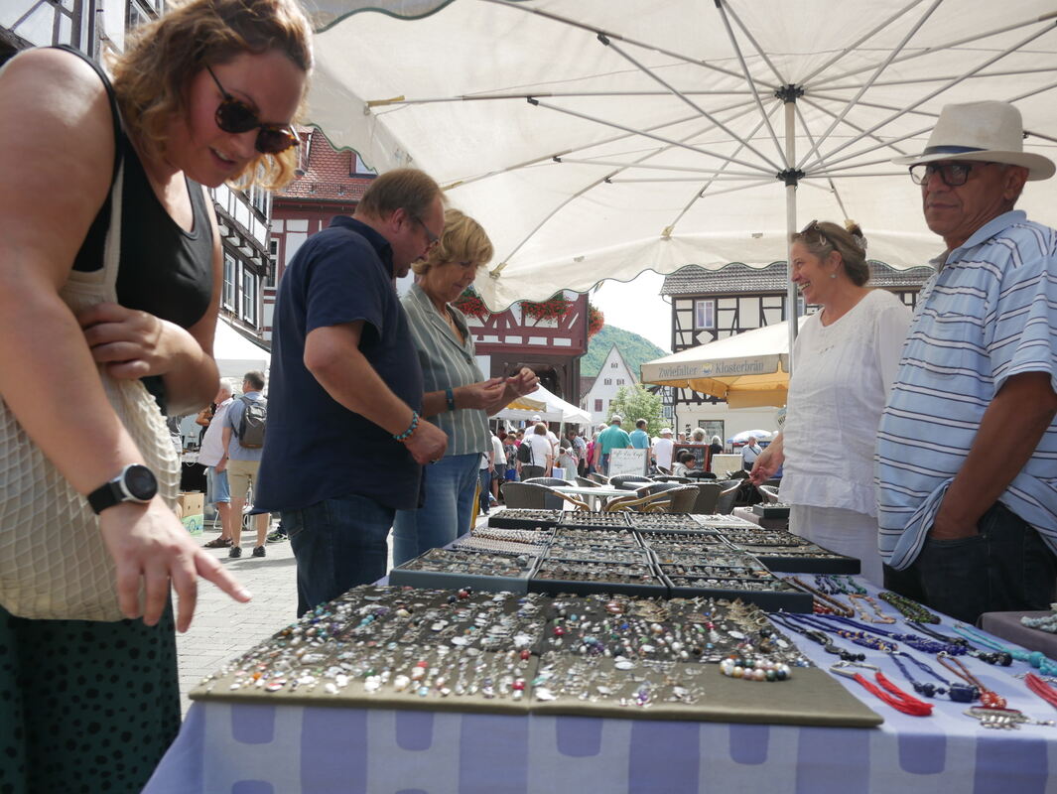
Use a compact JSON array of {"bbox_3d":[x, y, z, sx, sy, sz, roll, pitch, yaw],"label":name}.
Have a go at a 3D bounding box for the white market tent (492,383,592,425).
[{"bbox_3d":[0.000,1.038,24.900,3.000,3.255,3.000,-1,-4,19],"label":"white market tent"}]

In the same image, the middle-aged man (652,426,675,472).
[{"bbox_3d":[2.888,1.455,18.300,0.480,1.571,0.360,0,-4,14],"label":"middle-aged man"}]

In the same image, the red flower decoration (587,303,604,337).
[{"bbox_3d":[2.312,-2.635,29.300,0.550,1.100,1.400,1,-4,-7],"label":"red flower decoration"}]

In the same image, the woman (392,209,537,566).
[{"bbox_3d":[-0.192,0.334,2.360,0.450,1.703,0.460,-1,-4,19],"label":"woman"}]

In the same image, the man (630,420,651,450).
[{"bbox_3d":[2.404,1.363,18.500,0.530,1.771,0.350,0,-4,14],"label":"man"}]

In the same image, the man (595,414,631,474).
[{"bbox_3d":[1.736,1.266,17.300,0.660,1.806,0.400,0,-4,6],"label":"man"}]

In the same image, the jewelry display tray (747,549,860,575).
[{"bbox_3d":[0.674,0.411,2.200,0.250,0.034,0.310,0,-4,4],"label":"jewelry display tray"}]

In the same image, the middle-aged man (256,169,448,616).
[{"bbox_3d":[-0.433,0.309,2.050,0.460,1.710,0.530,2,-4,-16],"label":"middle-aged man"}]

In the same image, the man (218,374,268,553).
[{"bbox_3d":[-2.685,0.643,8.150,0.550,1.765,0.420,2,-4,-27],"label":"man"}]

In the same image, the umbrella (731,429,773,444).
[{"bbox_3d":[8.236,2.189,31.000,2.150,1.966,2.150,0,-4,0],"label":"umbrella"}]

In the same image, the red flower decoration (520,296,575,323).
[{"bbox_3d":[0.613,-2.919,27.800,1.700,1.000,0.500,1,-4,-7],"label":"red flower decoration"}]

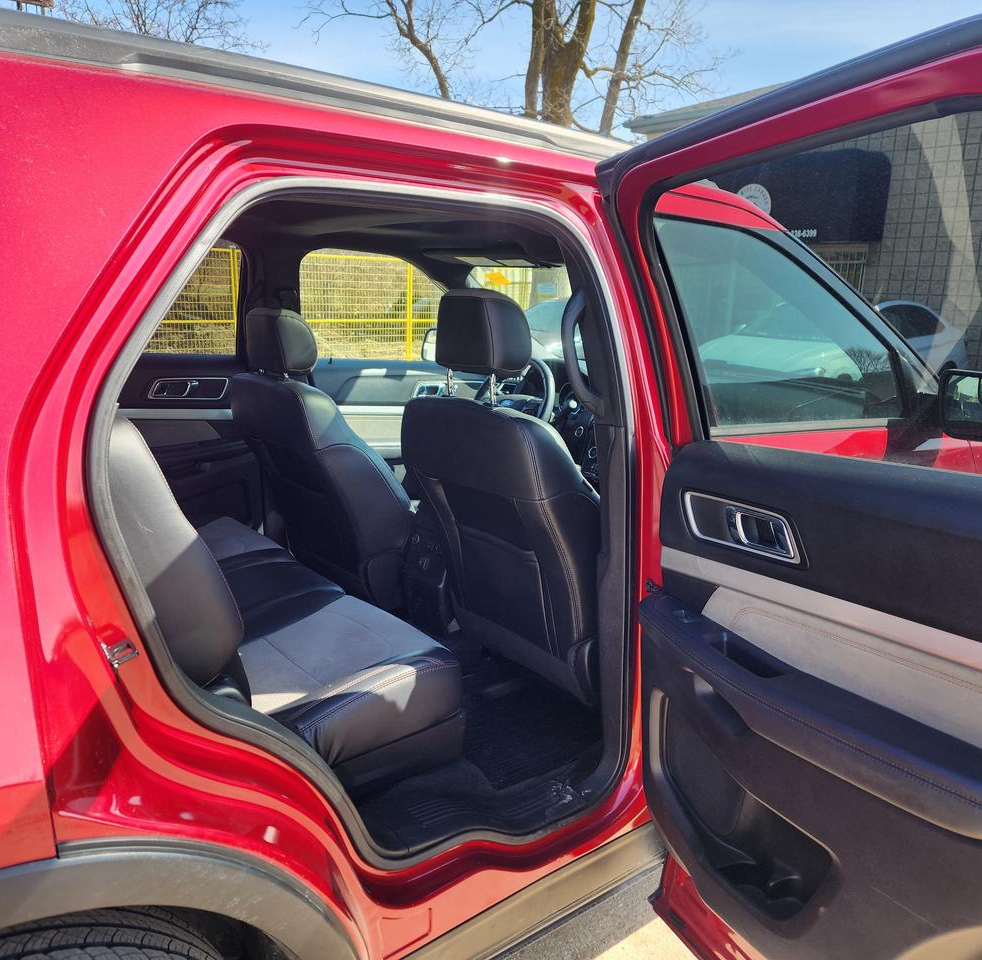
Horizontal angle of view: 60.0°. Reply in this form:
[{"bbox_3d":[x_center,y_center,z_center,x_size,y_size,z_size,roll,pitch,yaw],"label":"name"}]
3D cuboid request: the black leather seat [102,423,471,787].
[{"bbox_3d":[-0.767,0.108,1.887,0.850,0.880,1.280,-9,16,-38],"label":"black leather seat"}]

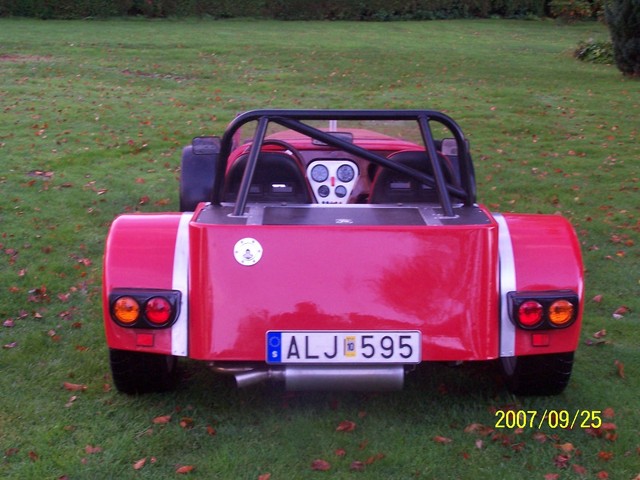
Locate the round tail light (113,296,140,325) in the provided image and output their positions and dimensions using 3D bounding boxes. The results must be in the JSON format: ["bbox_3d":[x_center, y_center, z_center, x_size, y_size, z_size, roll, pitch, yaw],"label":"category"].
[{"bbox_3d":[-0.656,0.239,4.010,0.090,0.090,0.040,0,14,0],"label":"round tail light"}]

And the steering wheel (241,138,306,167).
[{"bbox_3d":[-0.217,-0.301,5.400,0.320,0.320,0.060,0,-6,0],"label":"steering wheel"}]

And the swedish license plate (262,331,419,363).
[{"bbox_3d":[0.081,0.363,4.000,0.525,0.115,0.020,0,14,0],"label":"swedish license plate"}]

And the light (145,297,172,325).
[{"bbox_3d":[-0.547,0.241,4.010,0.090,0.090,0.040,0,14,0],"label":"light"}]

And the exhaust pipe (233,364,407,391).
[{"bbox_3d":[-0.005,0.473,4.070,0.585,0.095,0.110,0,14,0],"label":"exhaust pipe"}]

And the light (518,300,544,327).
[{"bbox_3d":[0.721,0.250,4.030,0.090,0.090,0.040,0,14,0],"label":"light"}]

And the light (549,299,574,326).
[{"bbox_3d":[0.823,0.248,4.030,0.090,0.090,0.040,0,14,0],"label":"light"}]

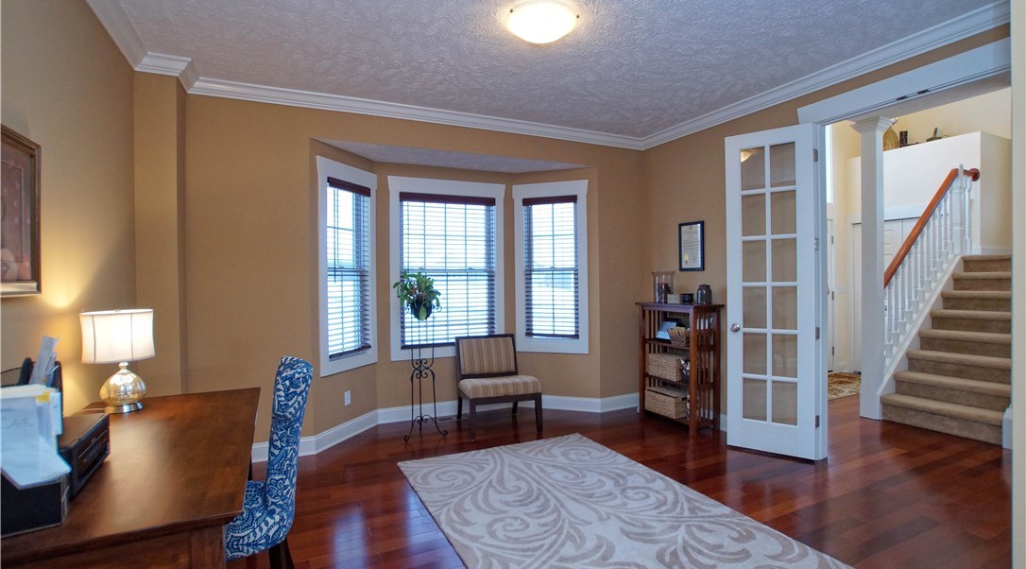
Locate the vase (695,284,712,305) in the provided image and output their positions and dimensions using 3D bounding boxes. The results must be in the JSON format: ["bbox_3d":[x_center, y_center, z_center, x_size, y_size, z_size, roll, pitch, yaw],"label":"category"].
[{"bbox_3d":[1.724,0.089,4.100,0.131,0.182,0.131,-1,1,0],"label":"vase"}]

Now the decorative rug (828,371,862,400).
[{"bbox_3d":[3.987,1.246,5.693,1.785,0.012,0.816,-1,1,-25],"label":"decorative rug"}]

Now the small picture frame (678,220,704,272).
[{"bbox_3d":[1.665,-0.350,4.248,0.025,0.449,0.291,-1,1,-27],"label":"small picture frame"}]

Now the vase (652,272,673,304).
[{"bbox_3d":[1.498,0.029,4.517,0.215,0.325,0.215,-1,1,-26],"label":"vase"}]

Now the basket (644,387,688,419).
[{"bbox_3d":[1.473,1.117,4.339,0.197,0.211,0.385,-1,1,-26],"label":"basket"}]

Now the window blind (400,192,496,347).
[{"bbox_3d":[-0.637,-0.143,4.590,0.979,1.515,0.061,-1,1,-24],"label":"window blind"}]

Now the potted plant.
[{"bbox_3d":[-0.840,0.095,3.988,0.418,0.439,0.398,-1,1,0],"label":"potted plant"}]

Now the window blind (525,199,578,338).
[{"bbox_3d":[0.396,-0.180,4.753,0.571,1.469,0.061,0,1,18],"label":"window blind"}]

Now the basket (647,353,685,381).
[{"bbox_3d":[1.474,0.774,4.326,0.167,0.196,0.341,-1,1,-26],"label":"basket"}]

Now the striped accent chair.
[{"bbox_3d":[-0.168,0.918,4.326,0.645,0.800,0.750,-1,1,-17],"label":"striped accent chair"}]

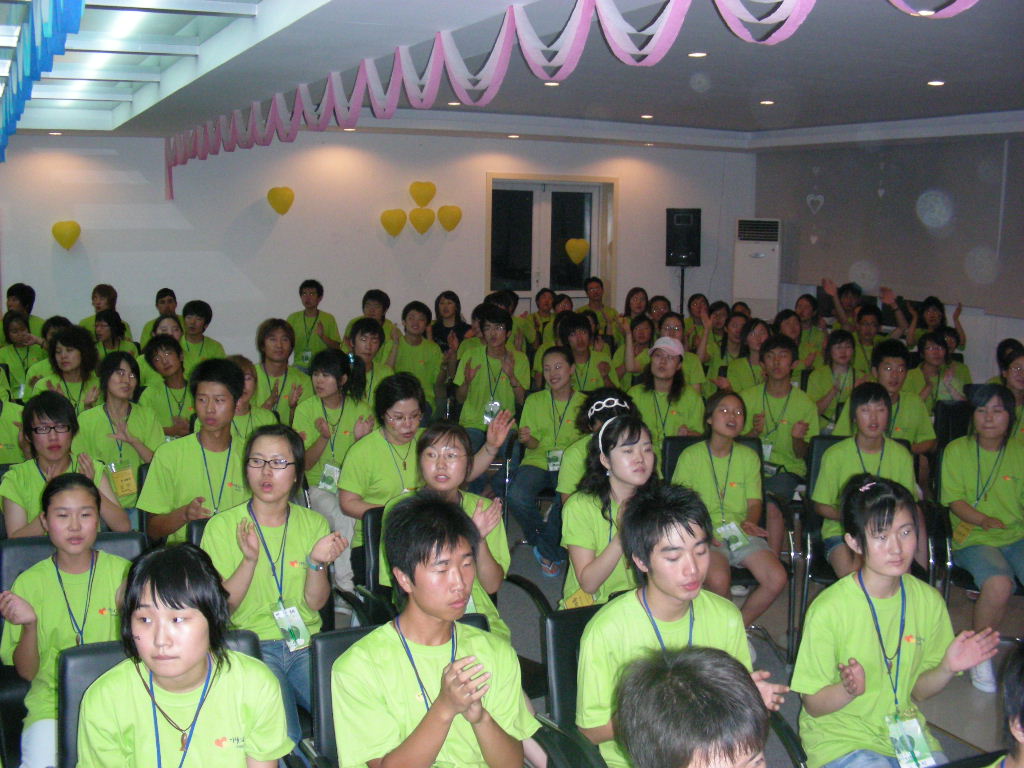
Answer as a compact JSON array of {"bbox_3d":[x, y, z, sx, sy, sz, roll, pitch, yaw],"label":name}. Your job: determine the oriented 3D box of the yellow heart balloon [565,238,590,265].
[{"bbox_3d":[0.678,-1.373,11.649,0.250,0.265,0.150,-3,10,-25],"label":"yellow heart balloon"}]

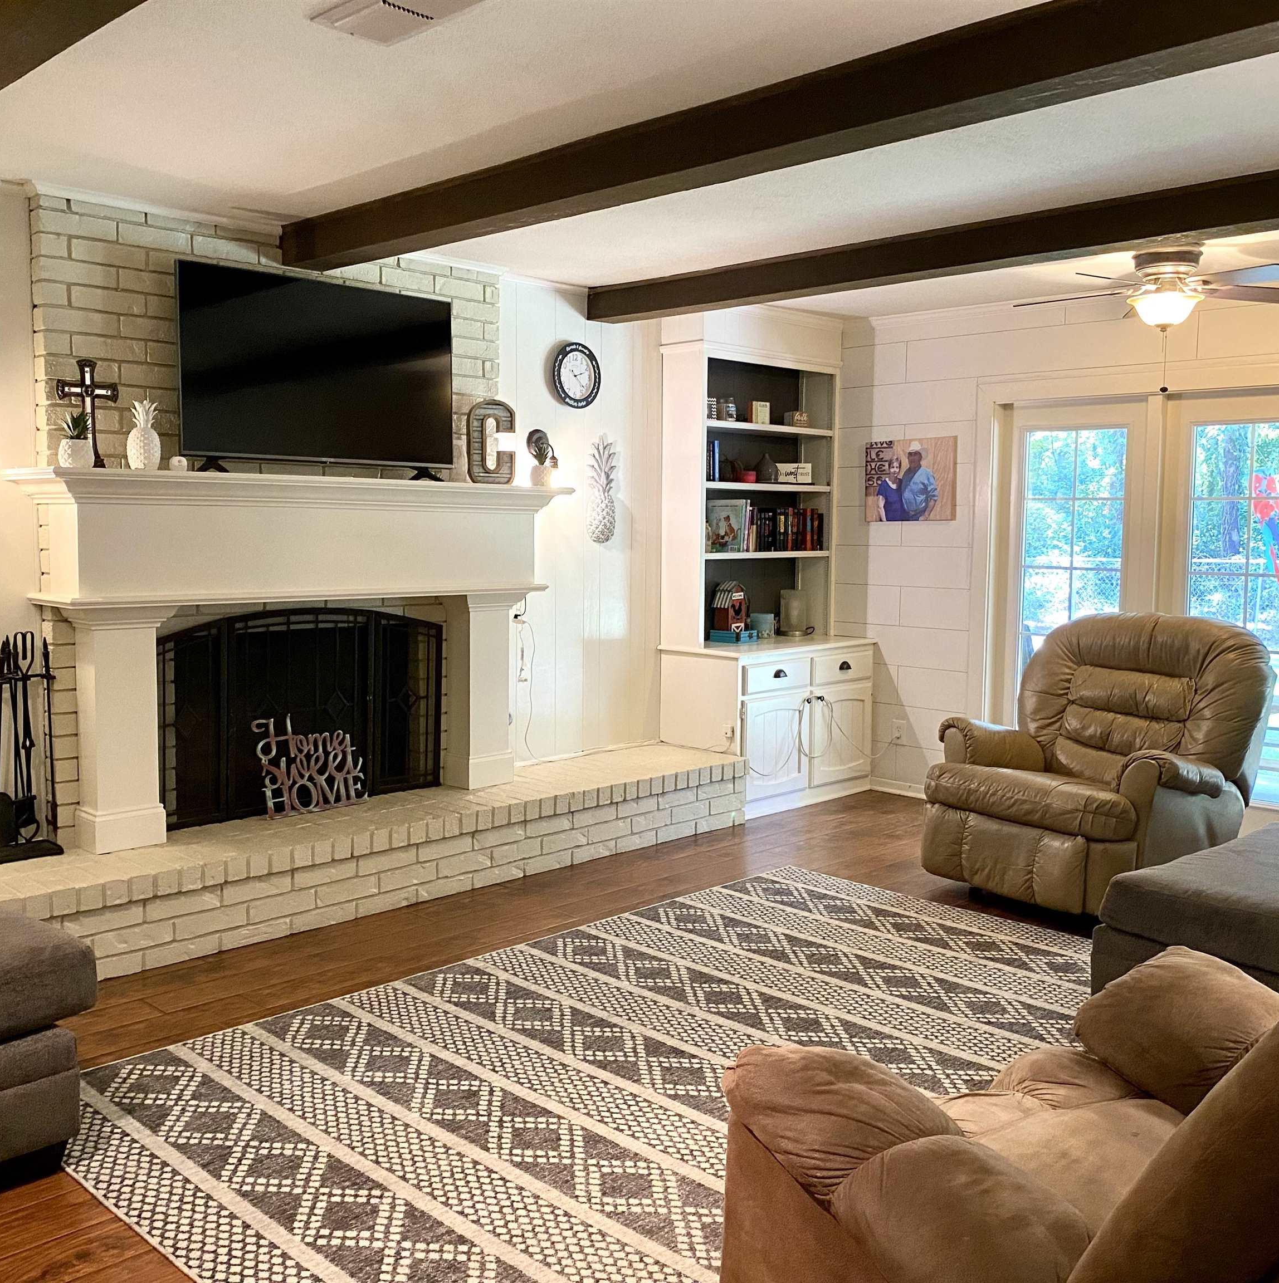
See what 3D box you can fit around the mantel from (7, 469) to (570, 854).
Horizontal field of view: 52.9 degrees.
[{"bbox_3d":[-1.142,0.028,4.701,0.420,1.215,2.070,6,7,44],"label":"mantel"}]

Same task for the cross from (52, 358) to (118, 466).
[{"bbox_3d":[-1.741,-0.720,4.089,0.070,0.350,0.195,6,7,44],"label":"cross"}]

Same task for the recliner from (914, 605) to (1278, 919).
[{"bbox_3d":[1.722,0.434,4.841,0.950,1.050,0.960,-3,6,-36],"label":"recliner"}]

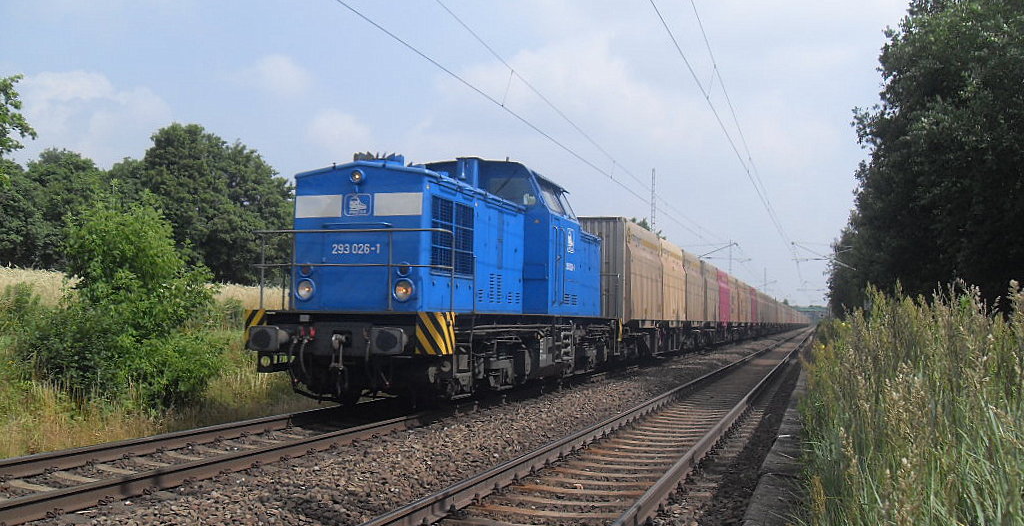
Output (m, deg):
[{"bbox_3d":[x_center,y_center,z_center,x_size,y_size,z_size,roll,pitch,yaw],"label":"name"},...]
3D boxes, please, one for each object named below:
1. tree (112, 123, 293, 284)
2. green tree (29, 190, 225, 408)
[{"bbox_3d":[-16.924,-2.816,55.000,9.500,9.300,8.500,2,-3,-17],"label":"tree"},{"bbox_3d":[-6.805,0.646,17.800,3.300,3.750,2.900,3,-3,-21],"label":"green tree"}]

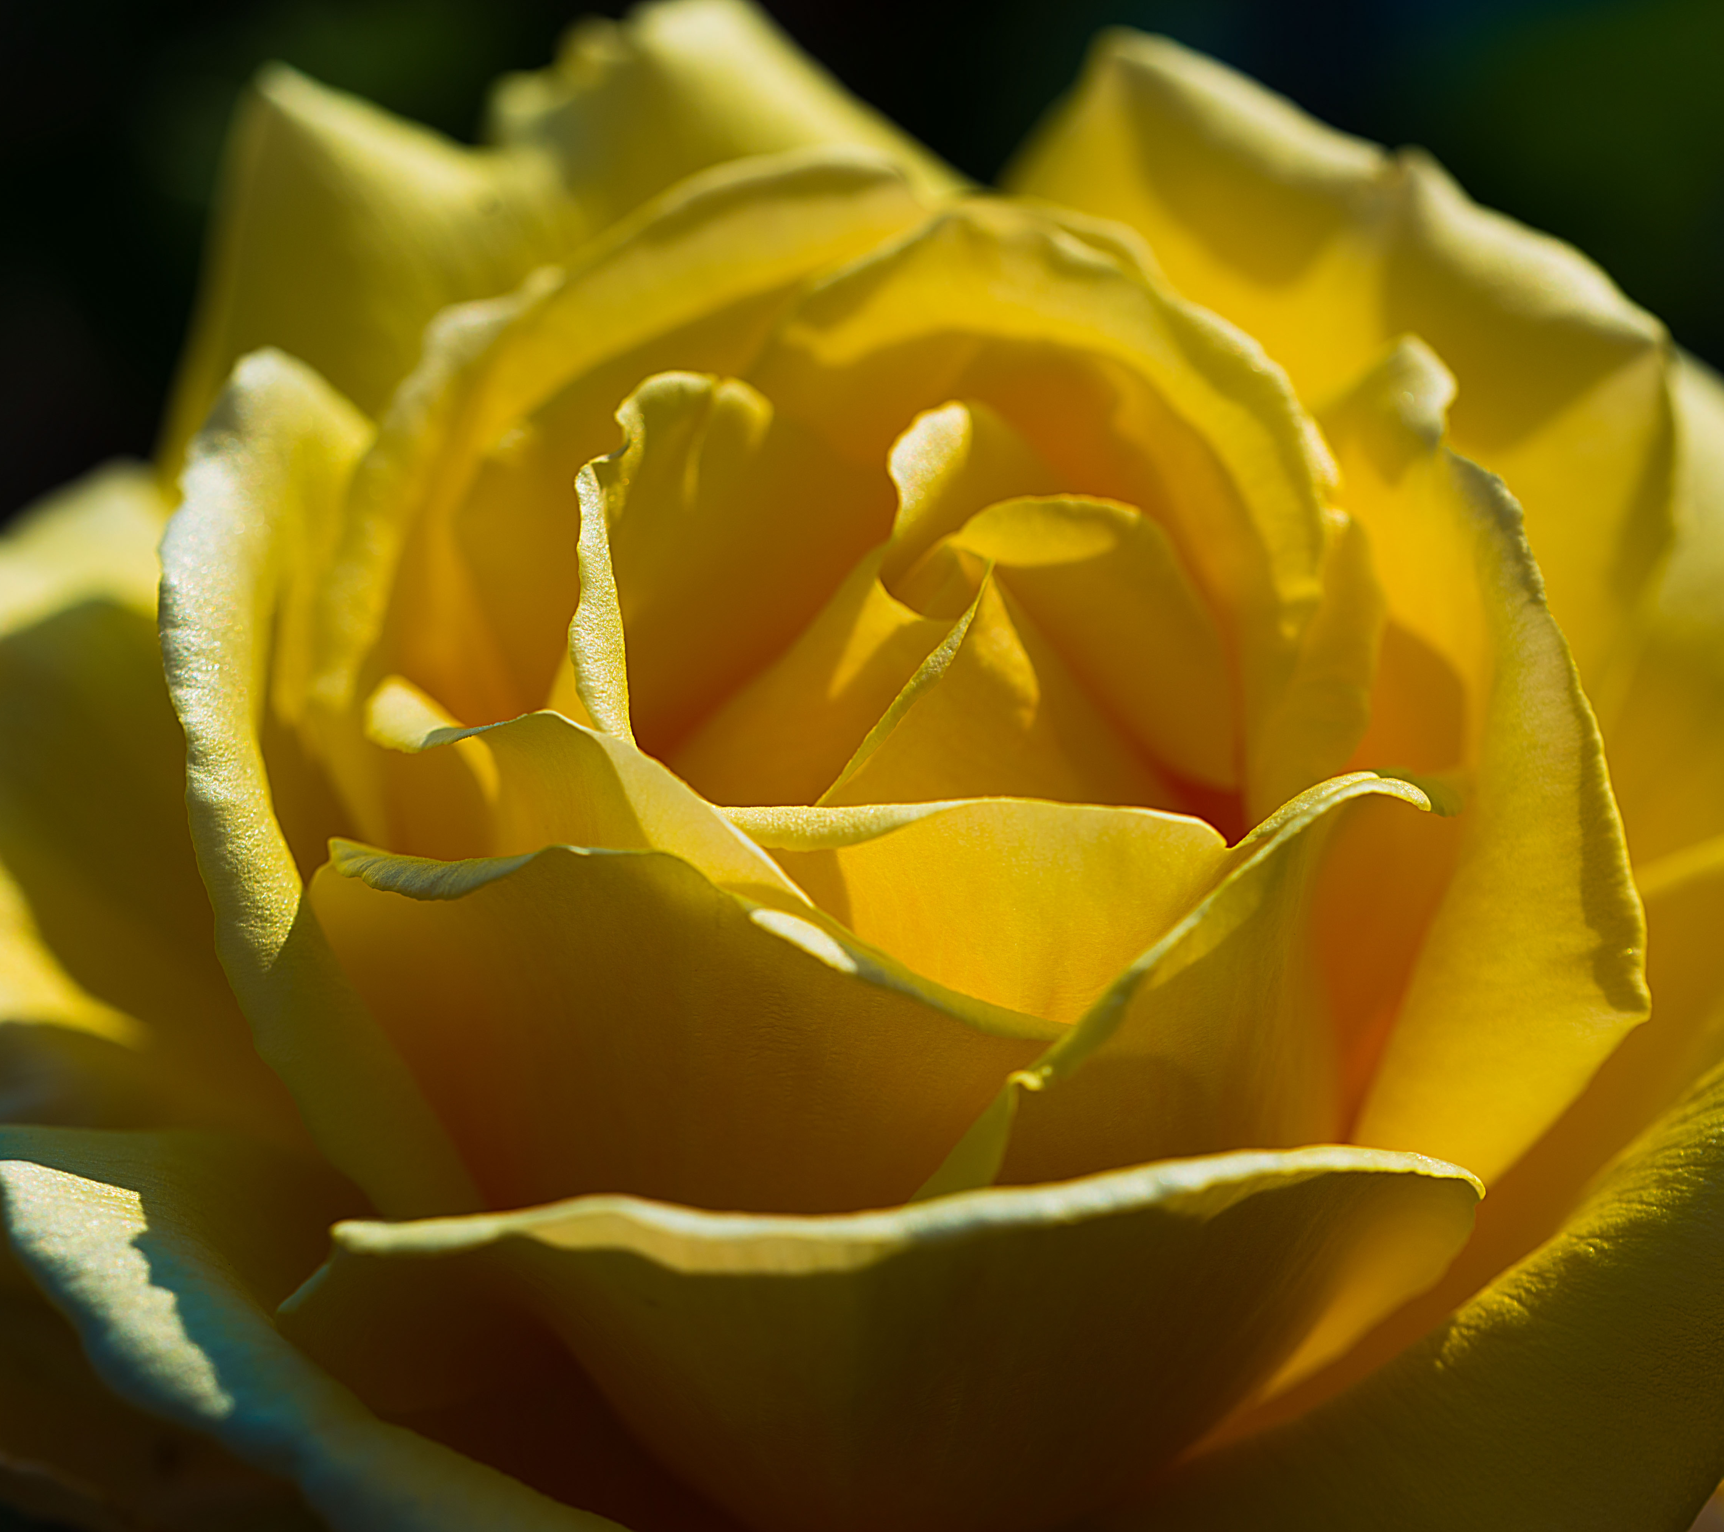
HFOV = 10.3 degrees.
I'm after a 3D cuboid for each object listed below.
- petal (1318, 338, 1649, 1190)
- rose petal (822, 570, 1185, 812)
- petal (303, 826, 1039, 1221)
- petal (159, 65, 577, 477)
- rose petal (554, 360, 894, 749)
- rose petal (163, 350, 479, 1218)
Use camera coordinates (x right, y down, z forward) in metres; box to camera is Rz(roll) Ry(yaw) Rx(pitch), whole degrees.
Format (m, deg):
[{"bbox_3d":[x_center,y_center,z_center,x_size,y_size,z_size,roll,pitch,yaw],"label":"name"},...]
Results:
[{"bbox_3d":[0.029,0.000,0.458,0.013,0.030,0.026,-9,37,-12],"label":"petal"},{"bbox_3d":[0.007,-0.004,0.454,0.017,0.012,0.006,-3,36,-4],"label":"rose petal"},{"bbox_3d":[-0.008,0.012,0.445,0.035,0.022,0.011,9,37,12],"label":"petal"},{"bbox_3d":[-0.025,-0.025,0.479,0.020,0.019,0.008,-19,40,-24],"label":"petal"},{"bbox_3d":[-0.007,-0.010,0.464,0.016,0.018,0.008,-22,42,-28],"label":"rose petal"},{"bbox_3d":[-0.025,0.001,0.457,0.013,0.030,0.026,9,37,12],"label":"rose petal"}]

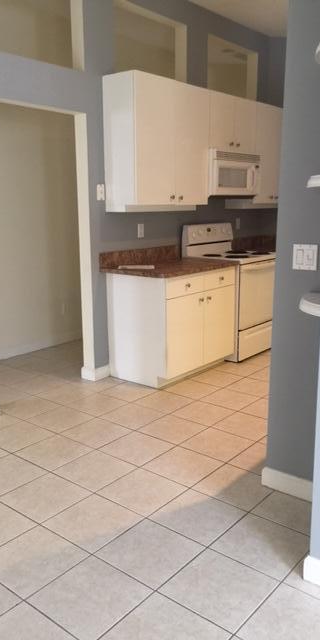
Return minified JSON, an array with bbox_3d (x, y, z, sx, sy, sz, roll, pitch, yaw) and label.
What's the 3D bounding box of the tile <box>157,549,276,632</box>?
[{"bbox_3d":[0.224,1.008,2.017,0.334,0.010,0.334,10,16,38],"label":"tile"}]

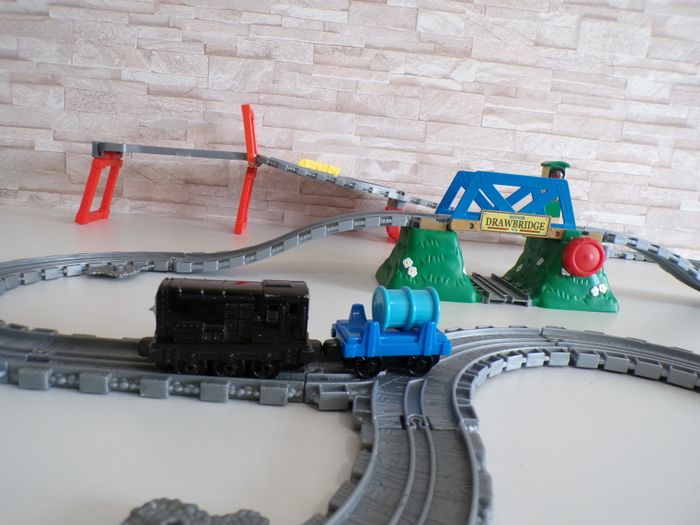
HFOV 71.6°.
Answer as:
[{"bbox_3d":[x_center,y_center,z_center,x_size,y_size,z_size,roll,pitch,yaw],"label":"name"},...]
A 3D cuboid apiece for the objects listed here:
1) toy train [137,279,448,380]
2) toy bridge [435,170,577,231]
[{"bbox_3d":[-0.024,0.026,0.209,0.132,0.037,0.029,4,11,-3],"label":"toy train"},{"bbox_3d":[0.130,-0.051,0.397,0.101,0.040,0.042,4,11,-6],"label":"toy bridge"}]

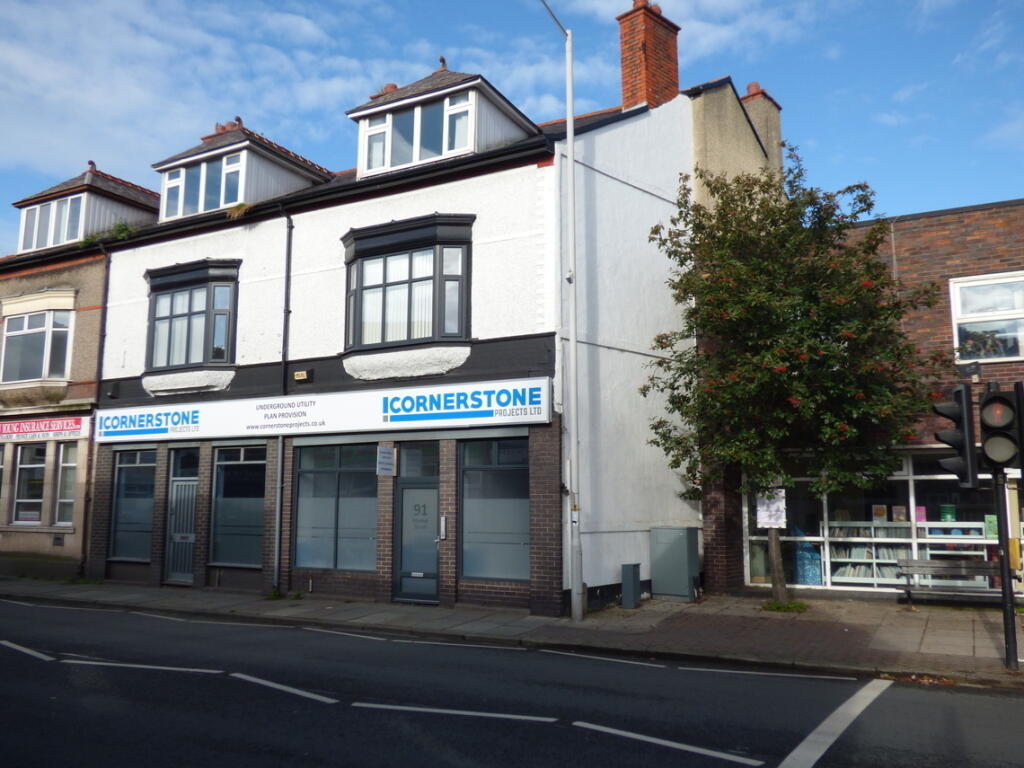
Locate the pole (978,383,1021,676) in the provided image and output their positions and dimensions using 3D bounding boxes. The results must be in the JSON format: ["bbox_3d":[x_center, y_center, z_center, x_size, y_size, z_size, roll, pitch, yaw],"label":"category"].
[{"bbox_3d":[5.348,1.509,8.993,0.430,3.101,0.380,-4,-9,28],"label":"pole"}]

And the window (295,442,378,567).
[{"bbox_3d":[-3.216,2.267,15.298,2.084,2.306,0.120,-4,-9,29],"label":"window"}]

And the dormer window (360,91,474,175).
[{"bbox_3d":[-1.771,-4.569,15.386,2.587,1.175,0.200,-4,-9,29],"label":"dormer window"}]

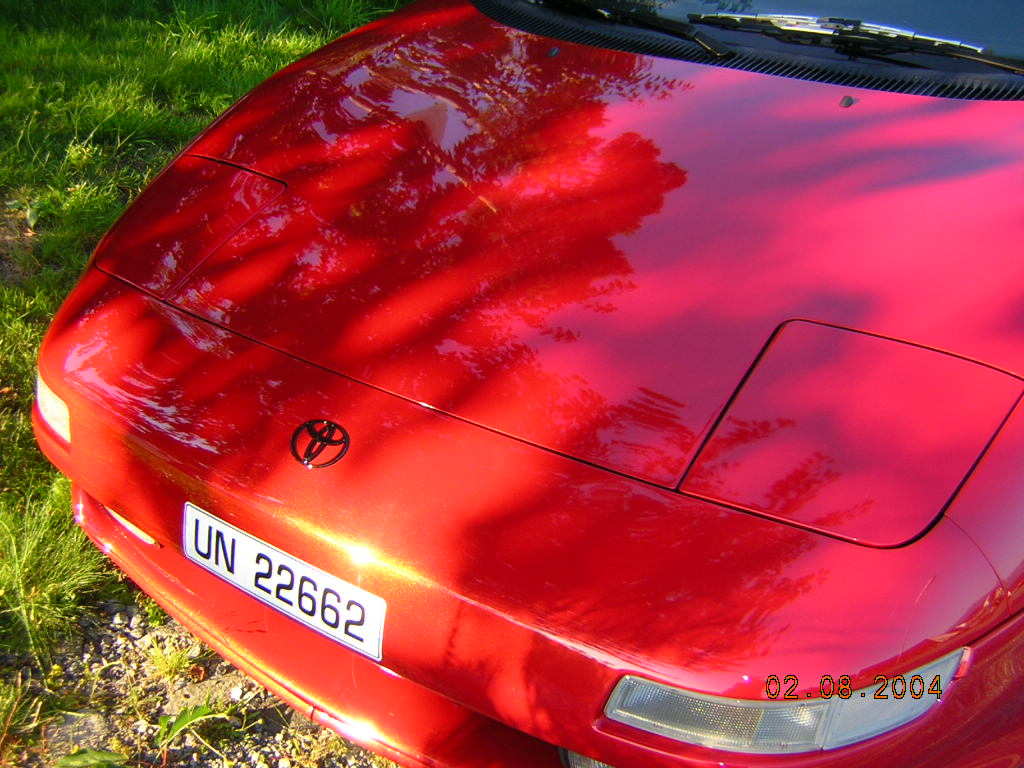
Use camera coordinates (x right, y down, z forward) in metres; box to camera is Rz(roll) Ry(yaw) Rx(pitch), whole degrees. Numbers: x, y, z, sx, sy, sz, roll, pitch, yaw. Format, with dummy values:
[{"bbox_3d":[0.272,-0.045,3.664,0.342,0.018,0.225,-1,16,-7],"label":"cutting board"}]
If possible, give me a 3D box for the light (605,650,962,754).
[{"bbox_3d":[0.305,0.343,1.186,0.396,0.083,0.107,2,31,4],"label":"light"}]

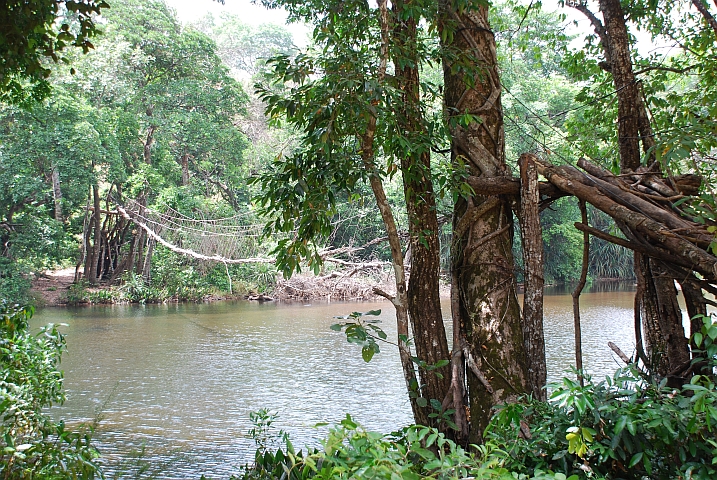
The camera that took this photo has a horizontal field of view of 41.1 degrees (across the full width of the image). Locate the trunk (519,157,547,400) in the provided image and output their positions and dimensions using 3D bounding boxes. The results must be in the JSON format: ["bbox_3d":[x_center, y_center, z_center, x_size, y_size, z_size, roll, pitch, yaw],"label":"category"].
[{"bbox_3d":[1.641,0.362,9.000,0.220,2.350,0.210,0,0,0],"label":"trunk"}]

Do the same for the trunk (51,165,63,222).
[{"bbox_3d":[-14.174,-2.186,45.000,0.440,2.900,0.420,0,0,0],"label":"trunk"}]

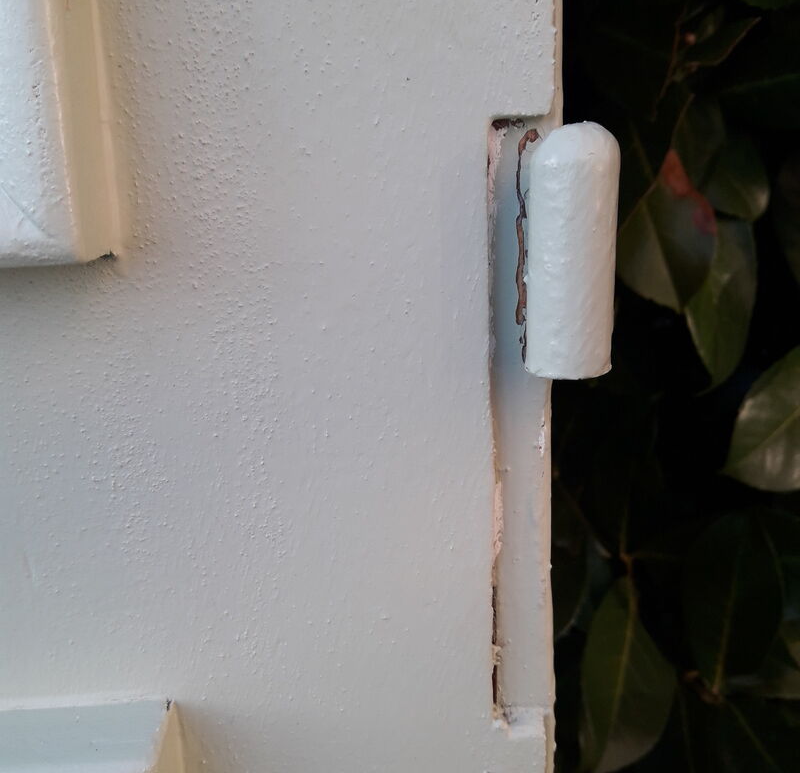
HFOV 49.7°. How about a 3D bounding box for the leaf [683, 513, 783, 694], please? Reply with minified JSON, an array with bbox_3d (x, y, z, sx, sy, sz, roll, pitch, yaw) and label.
[{"bbox_3d":[0.141,0.092,0.365,0.042,0.077,0.016,7,0,9],"label":"leaf"}]

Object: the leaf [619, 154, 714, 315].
[{"bbox_3d":[0.107,-0.063,0.350,0.042,0.068,0.024,-12,-3,10],"label":"leaf"}]

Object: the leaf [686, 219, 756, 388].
[{"bbox_3d":[0.134,-0.037,0.360,0.033,0.074,0.016,5,0,9],"label":"leaf"}]

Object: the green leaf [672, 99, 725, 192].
[{"bbox_3d":[0.126,-0.102,0.365,0.026,0.043,0.016,6,0,9],"label":"green leaf"}]

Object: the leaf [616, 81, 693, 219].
[{"bbox_3d":[0.107,-0.098,0.370,0.036,0.060,0.020,-6,0,8],"label":"leaf"}]

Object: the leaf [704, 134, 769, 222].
[{"bbox_3d":[0.140,-0.088,0.360,0.030,0.042,0.020,-17,-5,4],"label":"leaf"}]

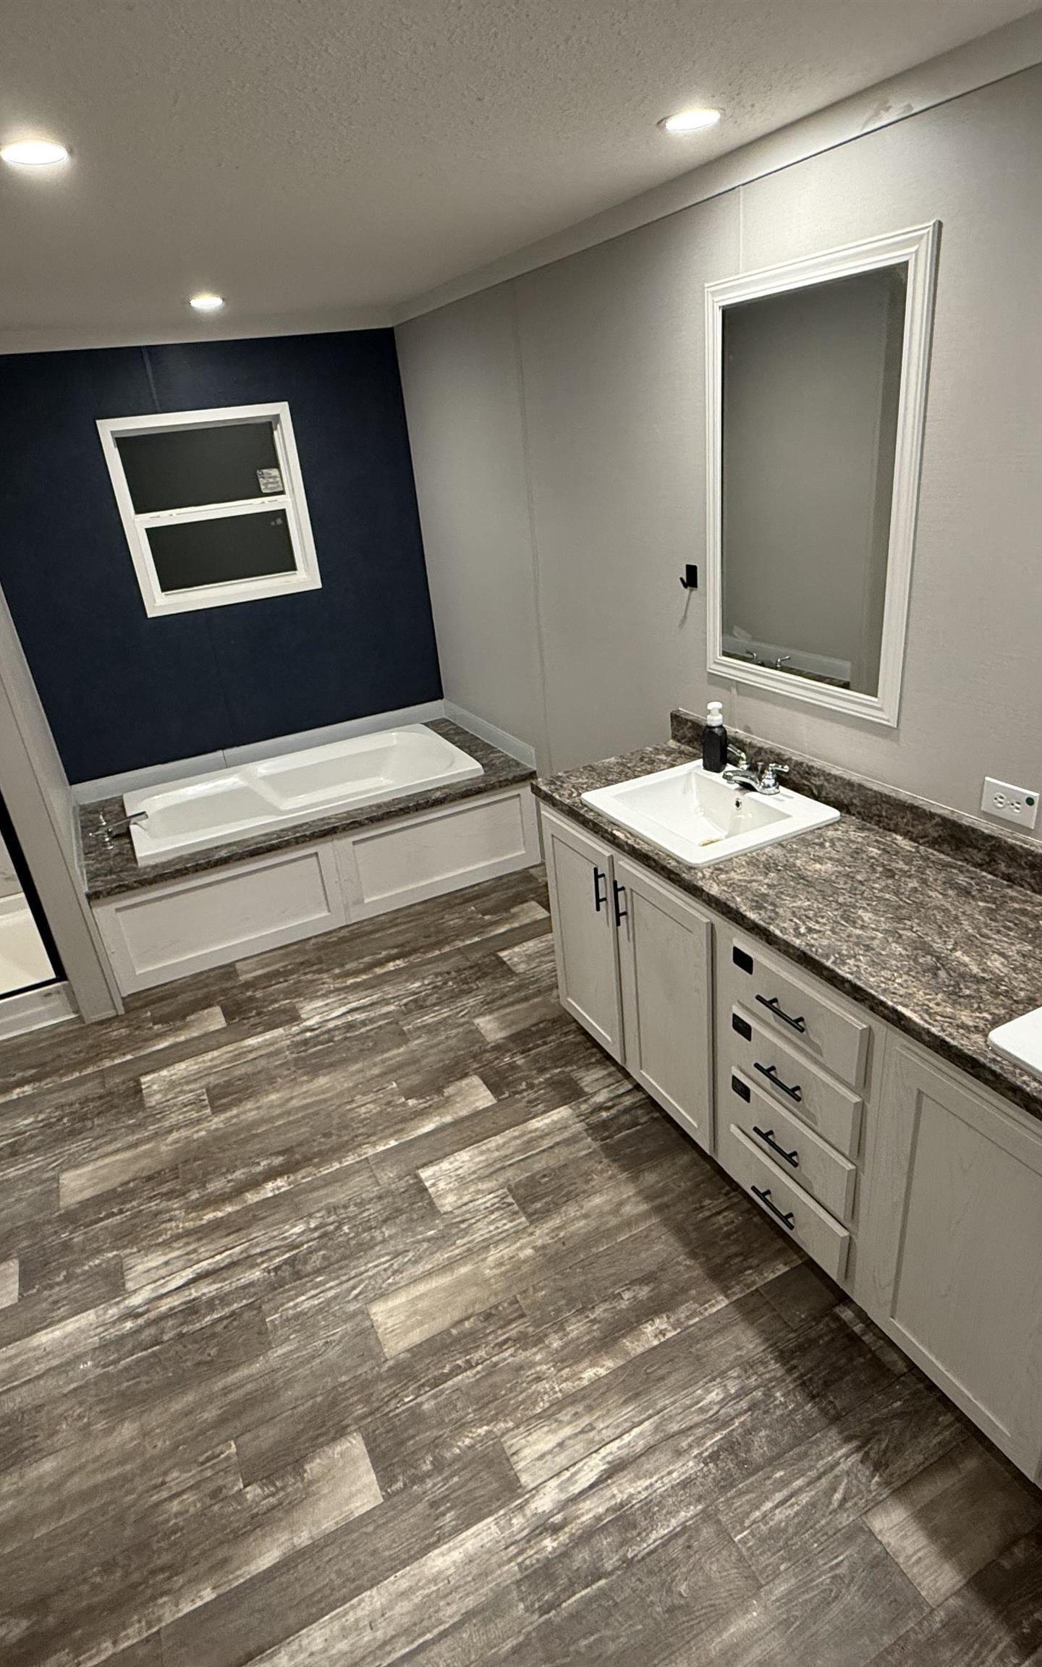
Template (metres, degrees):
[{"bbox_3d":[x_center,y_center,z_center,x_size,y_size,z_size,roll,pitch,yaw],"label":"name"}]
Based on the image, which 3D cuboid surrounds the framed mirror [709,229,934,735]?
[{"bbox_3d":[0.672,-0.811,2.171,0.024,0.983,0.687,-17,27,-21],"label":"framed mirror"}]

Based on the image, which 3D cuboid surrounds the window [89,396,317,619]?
[{"bbox_3d":[-1.386,-1.480,4.118,0.816,0.825,0.049,-17,27,-21],"label":"window"}]

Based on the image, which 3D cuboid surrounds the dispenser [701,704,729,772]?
[{"bbox_3d":[0.557,-0.279,2.579,0.062,0.185,0.062,8,28,29],"label":"dispenser"}]

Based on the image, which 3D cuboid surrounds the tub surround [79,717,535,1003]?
[{"bbox_3d":[-0.996,-0.001,4.253,1.876,0.467,1.113,-17,27,-21],"label":"tub surround"}]

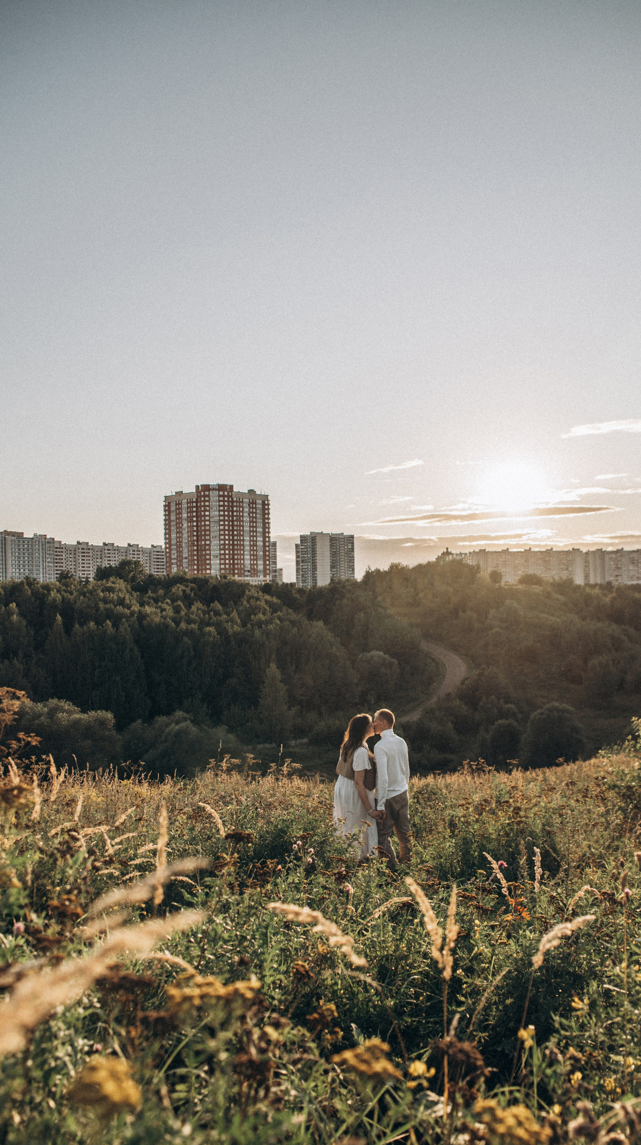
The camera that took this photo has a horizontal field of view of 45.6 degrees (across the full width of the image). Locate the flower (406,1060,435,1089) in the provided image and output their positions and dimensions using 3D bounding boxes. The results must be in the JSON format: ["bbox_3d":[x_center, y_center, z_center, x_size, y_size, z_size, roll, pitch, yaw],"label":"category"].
[{"bbox_3d":[0.132,0.657,1.000,0.037,0.033,0.035,-1,-1,7],"label":"flower"}]

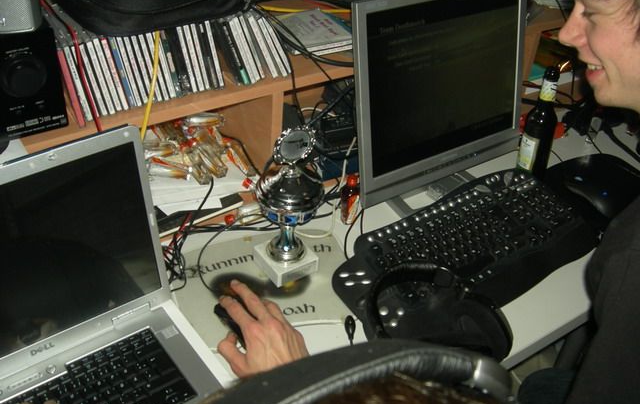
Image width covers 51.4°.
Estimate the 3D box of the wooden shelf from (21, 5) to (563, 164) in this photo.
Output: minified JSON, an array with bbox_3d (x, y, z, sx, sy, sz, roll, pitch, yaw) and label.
[{"bbox_3d":[0.056,-0.266,1.436,1.360,0.262,0.350,-19,43,-28],"label":"wooden shelf"}]

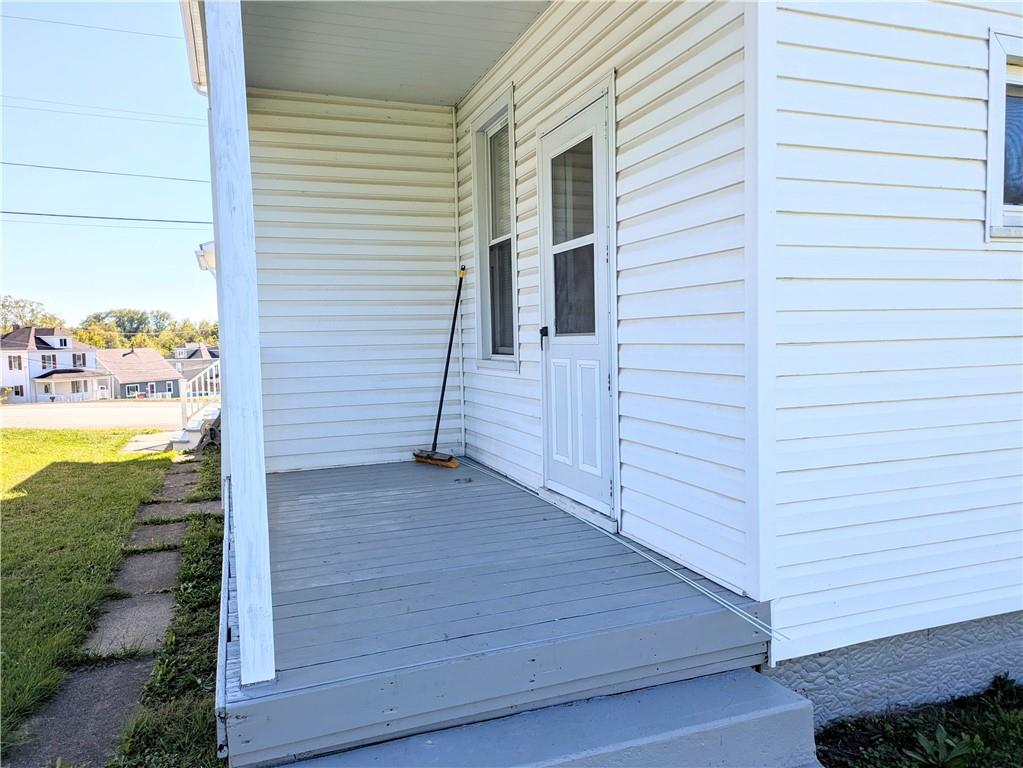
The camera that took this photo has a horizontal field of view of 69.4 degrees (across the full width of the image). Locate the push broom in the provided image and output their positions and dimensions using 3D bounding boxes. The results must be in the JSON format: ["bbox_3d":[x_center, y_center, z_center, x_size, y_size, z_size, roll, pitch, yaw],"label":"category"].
[{"bbox_3d":[-0.487,-0.137,5.785,0.150,1.579,0.476,9,-1,-43],"label":"push broom"}]

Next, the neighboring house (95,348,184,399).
[{"bbox_3d":[-48.043,-1.105,92.093,9.900,6.325,8.910,0,4,26],"label":"neighboring house"}]

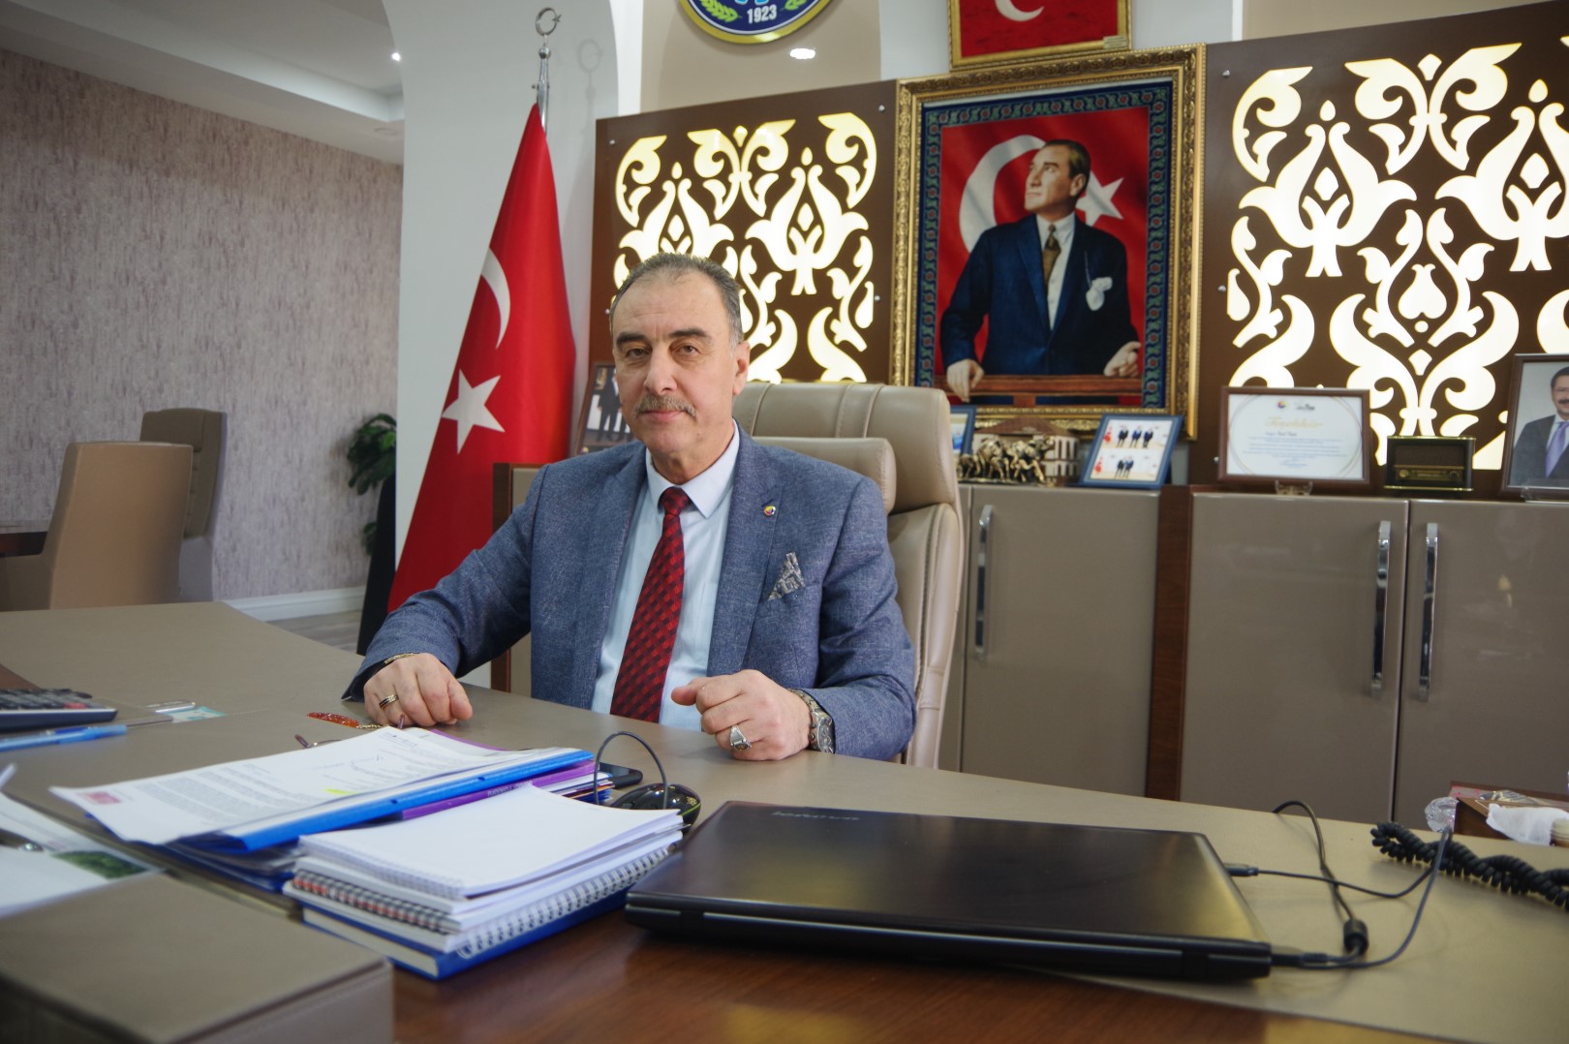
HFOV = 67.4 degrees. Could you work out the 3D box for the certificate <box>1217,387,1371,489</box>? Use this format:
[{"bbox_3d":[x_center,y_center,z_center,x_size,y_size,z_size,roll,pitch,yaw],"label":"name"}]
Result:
[{"bbox_3d":[1.124,-0.188,2.589,0.308,0.206,0.030,2,-10,13],"label":"certificate"}]

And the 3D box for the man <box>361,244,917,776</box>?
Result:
[{"bbox_3d":[-0.165,0.322,1.330,0.630,1.310,0.700,2,3,16],"label":"man"}]

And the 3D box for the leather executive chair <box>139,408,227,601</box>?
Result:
[{"bbox_3d":[-2.820,0.121,4.940,0.620,1.220,0.680,3,3,26],"label":"leather executive chair"}]

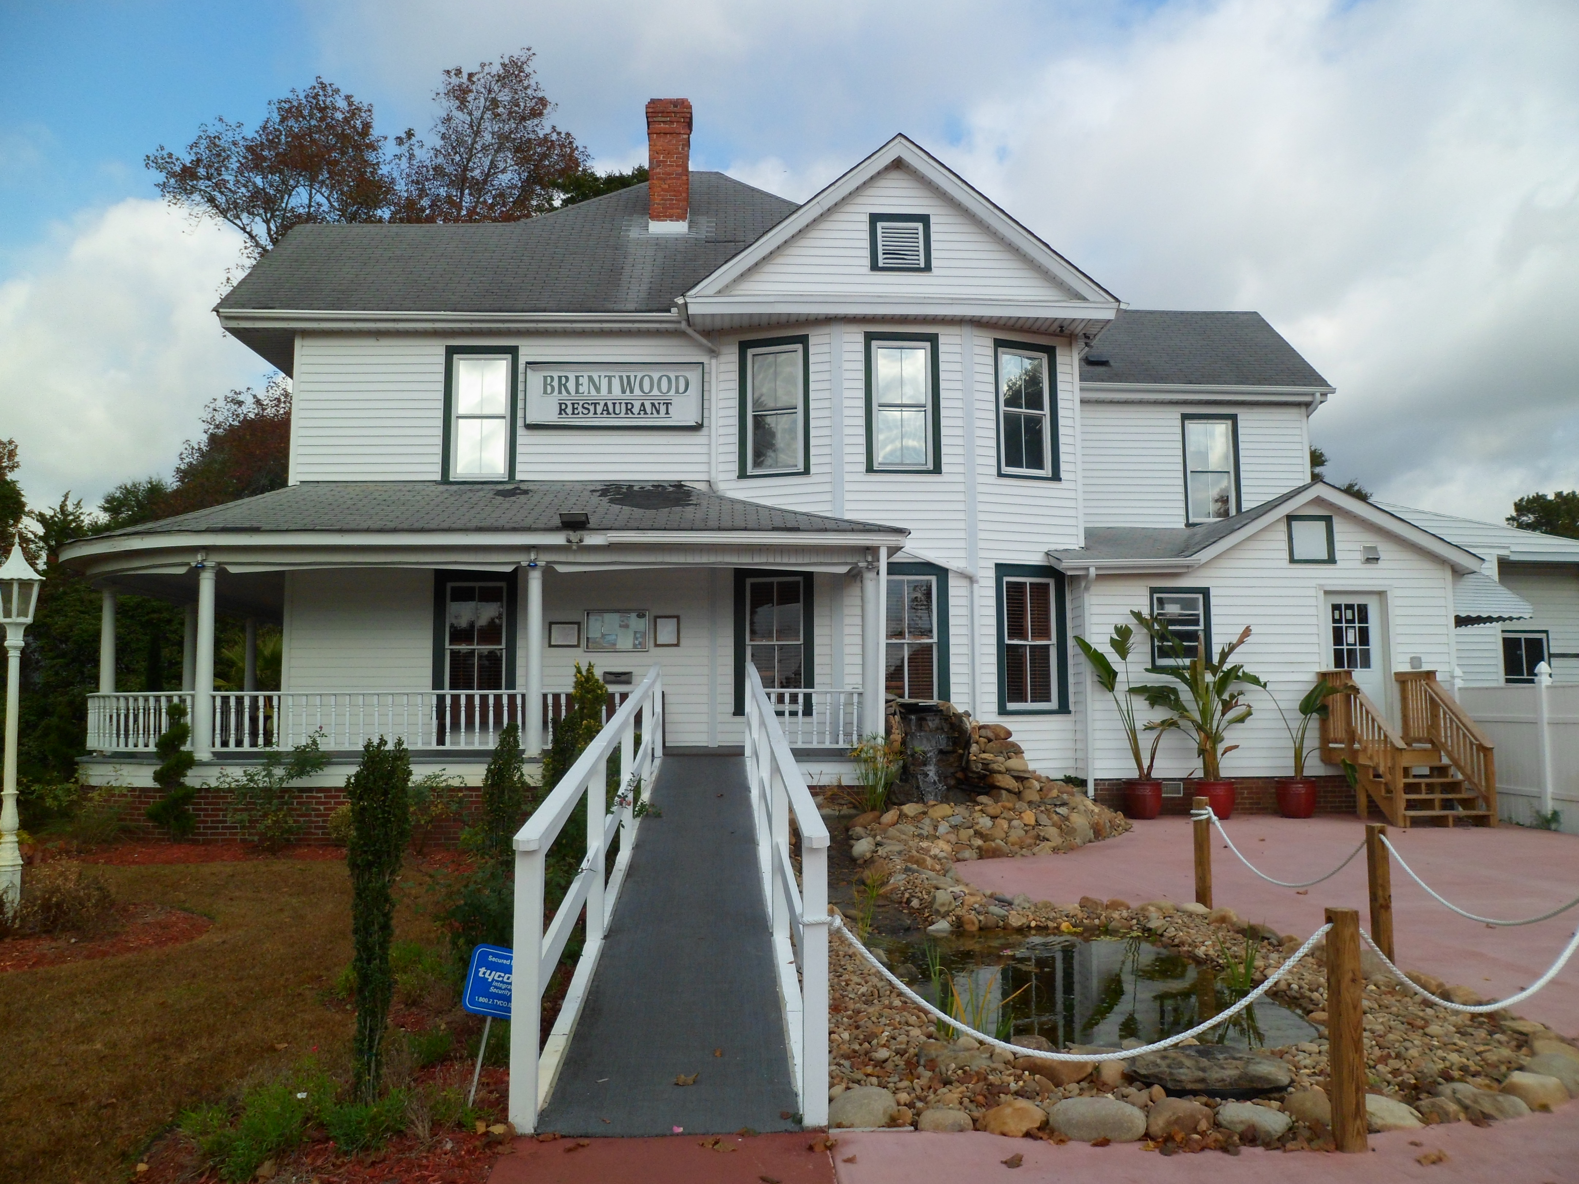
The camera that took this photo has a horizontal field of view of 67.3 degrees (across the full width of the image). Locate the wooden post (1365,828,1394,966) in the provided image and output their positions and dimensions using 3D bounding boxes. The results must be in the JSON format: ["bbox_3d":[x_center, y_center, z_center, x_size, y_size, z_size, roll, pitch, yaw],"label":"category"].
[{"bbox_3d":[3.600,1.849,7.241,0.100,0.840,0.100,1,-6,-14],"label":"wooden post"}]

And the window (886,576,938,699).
[{"bbox_3d":[1.540,0.653,15.619,0.810,1.750,0.100,0,-6,-4],"label":"window"}]

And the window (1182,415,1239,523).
[{"bbox_3d":[7.111,-2.059,19.970,0.980,1.945,0.120,0,-6,-4],"label":"window"}]

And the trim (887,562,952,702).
[{"bbox_3d":[1.534,0.597,15.605,1.150,2.000,0.100,0,-6,-4],"label":"trim"}]

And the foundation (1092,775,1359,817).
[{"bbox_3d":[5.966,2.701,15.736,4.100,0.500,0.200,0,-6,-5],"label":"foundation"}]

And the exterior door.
[{"bbox_3d":[7.757,1.038,16.227,0.882,2.071,0.100,0,-5,-3],"label":"exterior door"}]

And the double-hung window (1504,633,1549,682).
[{"bbox_3d":[13.111,1.176,21.131,0.950,0.960,0.100,0,-6,-6],"label":"double-hung window"}]

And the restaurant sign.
[{"bbox_3d":[-2.216,-2.486,15.004,2.279,0.865,0.130,0,-5,-2],"label":"restaurant sign"}]

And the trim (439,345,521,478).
[{"bbox_3d":[-4.271,-2.472,16.401,1.014,1.912,0.100,0,-5,-3],"label":"trim"}]

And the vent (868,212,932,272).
[{"bbox_3d":[1.567,-4.916,16.692,0.869,0.834,0.100,0,-5,-3],"label":"vent"}]

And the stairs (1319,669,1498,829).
[{"bbox_3d":[7.270,1.831,14.086,1.150,1.740,1.550,0,-5,-4],"label":"stairs"}]

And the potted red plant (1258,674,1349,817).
[{"bbox_3d":[6.631,1.998,15.371,1.215,1.801,0.950,0,-6,-4],"label":"potted red plant"}]

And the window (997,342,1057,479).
[{"bbox_3d":[3.264,-2.480,16.232,0.970,1.910,0.120,2,-6,-20],"label":"window"}]

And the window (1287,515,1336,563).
[{"bbox_3d":[7.102,-0.717,16.129,0.656,0.653,0.100,0,-5,-3],"label":"window"}]

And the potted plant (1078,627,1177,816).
[{"bbox_3d":[4.343,1.661,15.328,1.321,2.483,1.000,0,-6,-4],"label":"potted plant"}]

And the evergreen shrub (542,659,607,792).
[{"bbox_3d":[-1.820,1.539,10.094,0.537,1.869,0.550,0,-6,-4],"label":"evergreen shrub"}]

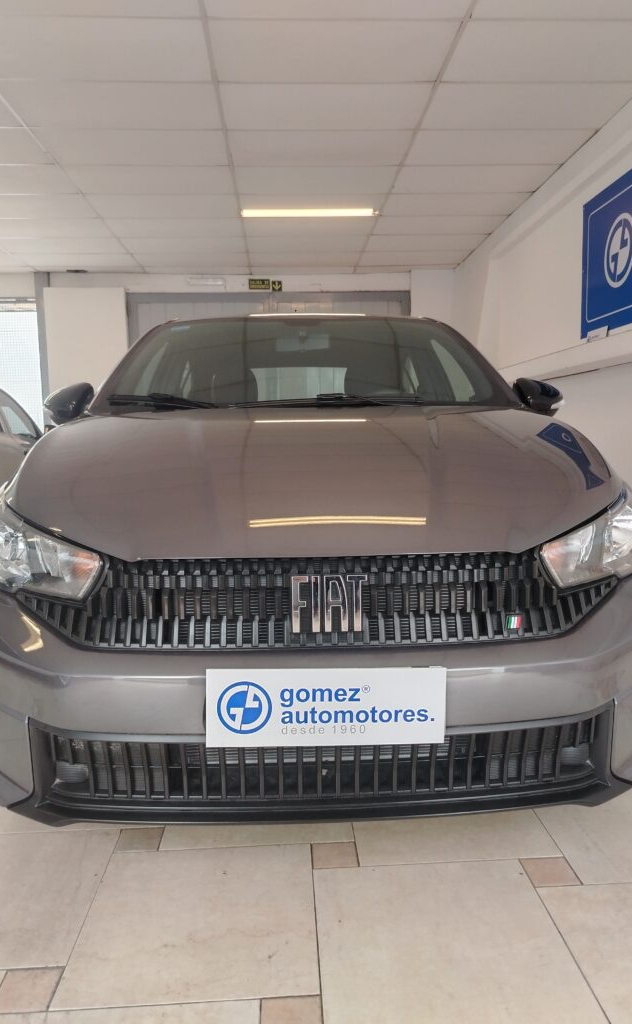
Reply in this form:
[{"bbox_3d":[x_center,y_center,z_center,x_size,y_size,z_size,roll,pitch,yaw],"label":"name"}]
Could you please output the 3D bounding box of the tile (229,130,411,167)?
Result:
[{"bbox_3d":[0.021,-2.448,4.763,1.200,0.020,0.591,-1,6,-3],"label":"tile"}]

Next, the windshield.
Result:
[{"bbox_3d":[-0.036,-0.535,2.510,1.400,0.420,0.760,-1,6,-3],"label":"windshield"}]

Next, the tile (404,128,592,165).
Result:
[{"bbox_3d":[1.215,-2.476,4.815,1.170,0.020,0.591,-1,6,-3],"label":"tile"}]

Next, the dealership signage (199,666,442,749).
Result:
[{"bbox_3d":[0.017,0.337,1.223,0.410,0.135,0.010,0,6,-4],"label":"dealership signage"}]

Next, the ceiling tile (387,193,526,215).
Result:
[{"bbox_3d":[1.169,-2.631,6.070,1.210,0.020,0.605,-1,6,-3],"label":"ceiling tile"}]

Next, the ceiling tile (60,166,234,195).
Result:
[{"bbox_3d":[-1.214,-2.482,5.301,1.200,0.020,0.591,-1,6,-3],"label":"ceiling tile"}]

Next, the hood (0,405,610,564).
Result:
[{"bbox_3d":[-0.002,-0.123,1.743,1.410,0.310,1.010,-1,6,-1],"label":"hood"}]

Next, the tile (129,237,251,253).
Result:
[{"bbox_3d":[-1.297,-2.667,7.077,1.200,0.020,0.591,-1,6,-3],"label":"tile"}]

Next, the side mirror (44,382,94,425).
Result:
[{"bbox_3d":[-0.911,-0.400,2.630,0.200,0.160,0.130,-1,6,-3],"label":"side mirror"}]

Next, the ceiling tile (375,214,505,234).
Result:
[{"bbox_3d":[1.140,-2.696,6.673,1.210,0.020,0.605,-1,6,-3],"label":"ceiling tile"}]

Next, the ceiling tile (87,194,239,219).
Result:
[{"bbox_3d":[-1.266,-2.577,5.974,1.219,0.025,0.599,-1,6,-3],"label":"ceiling tile"}]

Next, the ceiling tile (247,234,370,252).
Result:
[{"bbox_3d":[-0.103,-2.722,7.200,1.210,0.020,0.605,-1,6,-3],"label":"ceiling tile"}]

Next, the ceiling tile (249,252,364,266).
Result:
[{"bbox_3d":[-0.124,-2.791,7.829,1.219,0.025,0.599,-1,6,-3],"label":"ceiling tile"}]

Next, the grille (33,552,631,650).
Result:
[{"bbox_3d":[0.014,0.149,1.309,1.190,0.170,0.220,-1,6,-3],"label":"grille"}]

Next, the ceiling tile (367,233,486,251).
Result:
[{"bbox_3d":[1.113,-2.758,7.284,1.181,0.025,0.599,-1,6,-3],"label":"ceiling tile"}]

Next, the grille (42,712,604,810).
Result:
[{"bbox_3d":[0.020,0.457,1.312,1.065,0.135,0.150,-1,6,-1],"label":"grille"}]

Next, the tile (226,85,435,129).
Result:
[{"bbox_3d":[0.049,-2.386,4.171,1.200,0.020,0.591,-1,6,-3],"label":"tile"}]

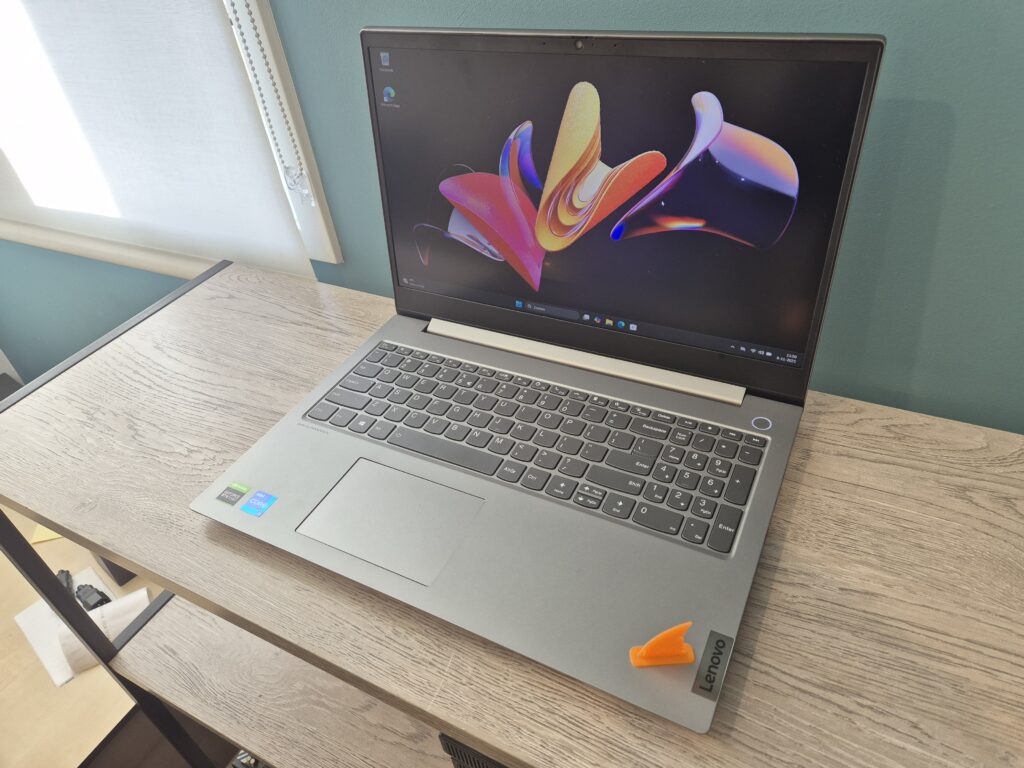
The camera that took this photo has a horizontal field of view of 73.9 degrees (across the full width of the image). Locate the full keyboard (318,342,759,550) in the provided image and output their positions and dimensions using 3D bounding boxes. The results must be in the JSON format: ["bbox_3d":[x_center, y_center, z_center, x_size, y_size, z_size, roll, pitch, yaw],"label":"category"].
[{"bbox_3d":[0.006,0.032,0.493,0.326,0.004,0.103,14,45,24],"label":"full keyboard"}]

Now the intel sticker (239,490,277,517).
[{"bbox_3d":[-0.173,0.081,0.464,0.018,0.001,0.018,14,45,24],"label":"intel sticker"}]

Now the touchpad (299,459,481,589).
[{"bbox_3d":[-0.078,0.086,0.444,0.104,0.002,0.070,14,45,24],"label":"touchpad"}]

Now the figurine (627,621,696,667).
[{"bbox_3d":[0.076,0.129,0.342,0.031,0.032,0.010,-5,40,4],"label":"figurine"}]

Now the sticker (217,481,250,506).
[{"bbox_3d":[-0.194,0.076,0.474,0.018,0.001,0.017,14,45,24],"label":"sticker"}]

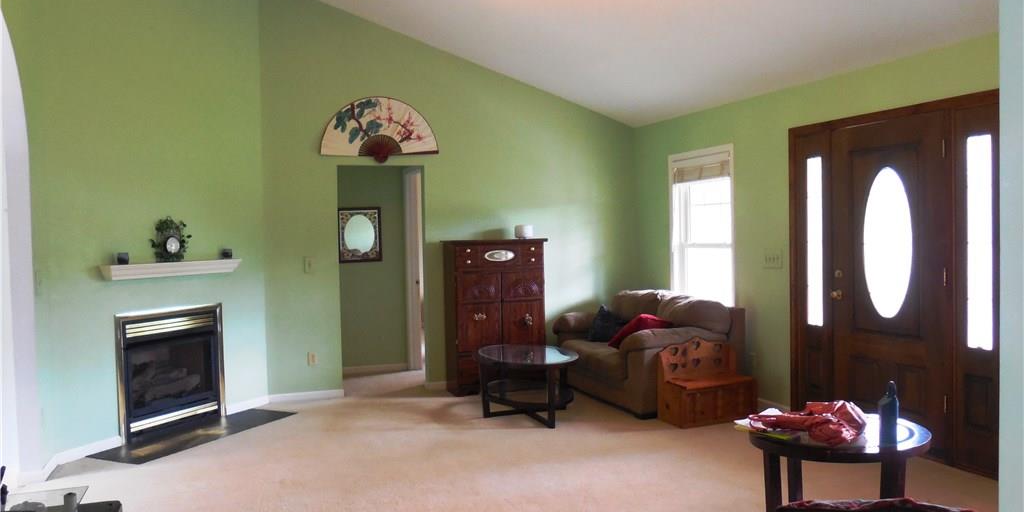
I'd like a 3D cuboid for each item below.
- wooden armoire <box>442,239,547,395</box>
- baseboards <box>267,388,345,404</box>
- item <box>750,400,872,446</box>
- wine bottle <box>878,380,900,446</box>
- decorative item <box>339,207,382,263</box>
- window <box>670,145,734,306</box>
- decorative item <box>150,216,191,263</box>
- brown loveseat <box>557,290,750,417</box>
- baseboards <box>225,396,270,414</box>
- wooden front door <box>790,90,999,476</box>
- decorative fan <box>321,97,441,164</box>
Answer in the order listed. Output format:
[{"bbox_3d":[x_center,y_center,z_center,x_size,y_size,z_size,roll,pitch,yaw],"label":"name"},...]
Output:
[{"bbox_3d":[-0.155,0.534,7.070,0.900,1.360,0.470,-2,2,-22],"label":"wooden armoire"},{"bbox_3d":[-1.765,1.205,6.635,0.637,0.075,0.016,-2,2,-21],"label":"baseboards"},{"bbox_3d":[1.327,0.735,3.479,0.490,0.110,0.330,0,2,14],"label":"item"},{"bbox_3d":[1.599,0.661,3.254,0.085,0.262,0.085,0,2,26],"label":"wine bottle"},{"bbox_3d":[-1.531,-0.209,7.783,0.440,0.555,0.030,-2,2,-22],"label":"decorative item"},{"bbox_3d":[1.670,-0.112,6.741,0.100,1.620,0.925,-2,2,-22],"label":"window"},{"bbox_3d":[-2.447,-0.118,5.516,0.100,0.330,0.310,0,2,24],"label":"decorative item"},{"bbox_3d":[1.086,0.766,6.660,1.020,0.870,1.620,-2,2,-22],"label":"brown loveseat"},{"bbox_3d":[-2.182,1.230,6.360,0.020,0.080,0.490,0,2,23],"label":"baseboards"},{"bbox_3d":[2.425,0.144,4.947,0.120,2.140,1.680,-2,2,-22],"label":"wooden front door"},{"bbox_3d":[-1.154,-1.117,6.804,1.055,0.583,0.040,-2,2,-21],"label":"decorative fan"}]

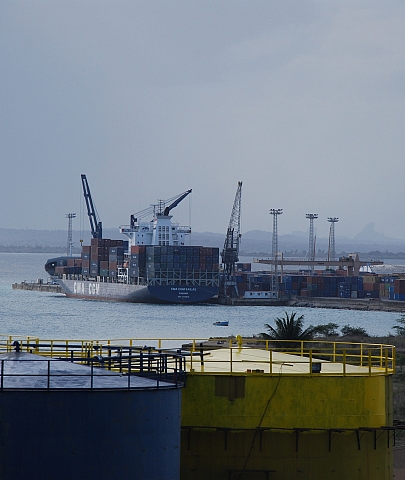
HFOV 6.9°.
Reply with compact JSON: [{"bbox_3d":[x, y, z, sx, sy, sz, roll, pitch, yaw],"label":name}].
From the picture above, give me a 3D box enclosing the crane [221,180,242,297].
[{"bbox_3d":[10.838,-0.112,1252.000,6.500,42.700,10.500,1,0,16],"label":"crane"}]

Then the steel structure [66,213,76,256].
[{"bbox_3d":[-62.215,4.069,1585.000,4.900,33.000,4.700,1,0,-14],"label":"steel structure"}]

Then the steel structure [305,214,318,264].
[{"bbox_3d":[45.211,5.796,1387.000,4.900,33.000,4.700,1,0,-14],"label":"steel structure"}]

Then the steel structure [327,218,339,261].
[{"bbox_3d":[60.415,6.318,1545.000,4.900,33.000,4.700,1,0,-14],"label":"steel structure"}]

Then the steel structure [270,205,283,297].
[{"bbox_3d":[27.087,4.915,1238.000,4.900,33.000,4.700,1,0,-14],"label":"steel structure"}]

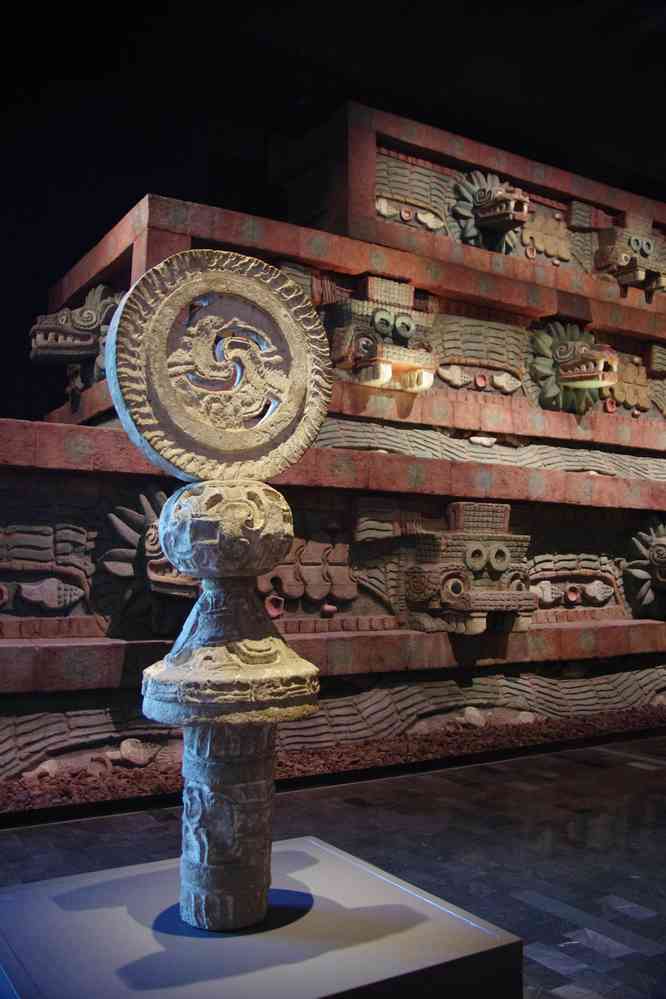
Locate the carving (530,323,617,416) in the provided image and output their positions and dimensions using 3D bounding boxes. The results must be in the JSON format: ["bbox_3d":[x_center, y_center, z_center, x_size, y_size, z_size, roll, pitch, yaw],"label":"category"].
[{"bbox_3d":[2.977,-1.607,11.115,1.120,1.122,0.870,3,-5,-32],"label":"carving"}]

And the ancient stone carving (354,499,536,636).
[{"bbox_3d":[1.029,0.566,8.036,1.512,1.126,0.780,3,-5,-32],"label":"ancient stone carving"}]

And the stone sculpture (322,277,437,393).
[{"bbox_3d":[0.496,-1.676,9.622,1.033,1.166,0.780,3,-5,-32],"label":"stone sculpture"}]

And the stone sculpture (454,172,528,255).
[{"bbox_3d":[2.284,-3.988,12.787,1.120,1.099,0.870,3,-5,-32],"label":"stone sculpture"}]

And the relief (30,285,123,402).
[{"bbox_3d":[-2.636,-1.717,9.742,0.870,1.130,1.120,3,-5,-32],"label":"relief"}]

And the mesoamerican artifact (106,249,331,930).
[{"bbox_3d":[-0.349,0.237,3.013,0.740,2.130,0.560,3,-5,-32],"label":"mesoamerican artifact"}]

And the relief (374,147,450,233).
[{"bbox_3d":[1.042,-4.044,12.410,1.206,0.898,0.200,3,-5,-32],"label":"relief"}]

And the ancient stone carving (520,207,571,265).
[{"bbox_3d":[3.062,-3.856,13.678,0.952,0.715,0.170,3,-5,-32],"label":"ancient stone carving"}]

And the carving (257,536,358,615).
[{"bbox_3d":[-0.208,0.617,7.614,0.932,0.630,0.180,3,-5,-32],"label":"carving"}]

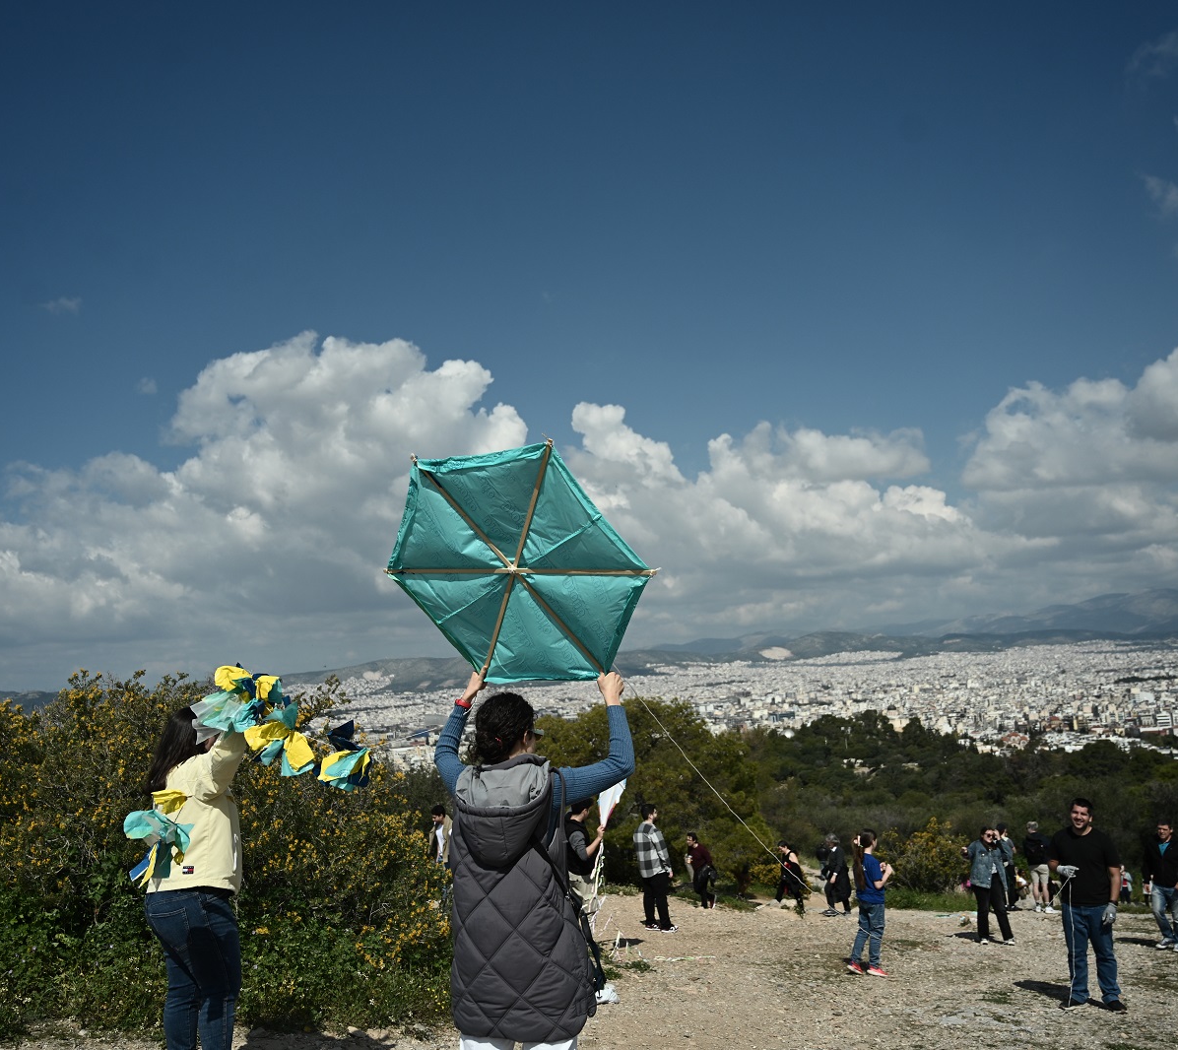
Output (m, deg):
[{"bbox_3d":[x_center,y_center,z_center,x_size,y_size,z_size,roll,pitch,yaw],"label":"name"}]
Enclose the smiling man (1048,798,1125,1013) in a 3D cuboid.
[{"bbox_3d":[4.399,3.348,10.050,0.620,1.770,0.420,-7,-9,30],"label":"smiling man"}]

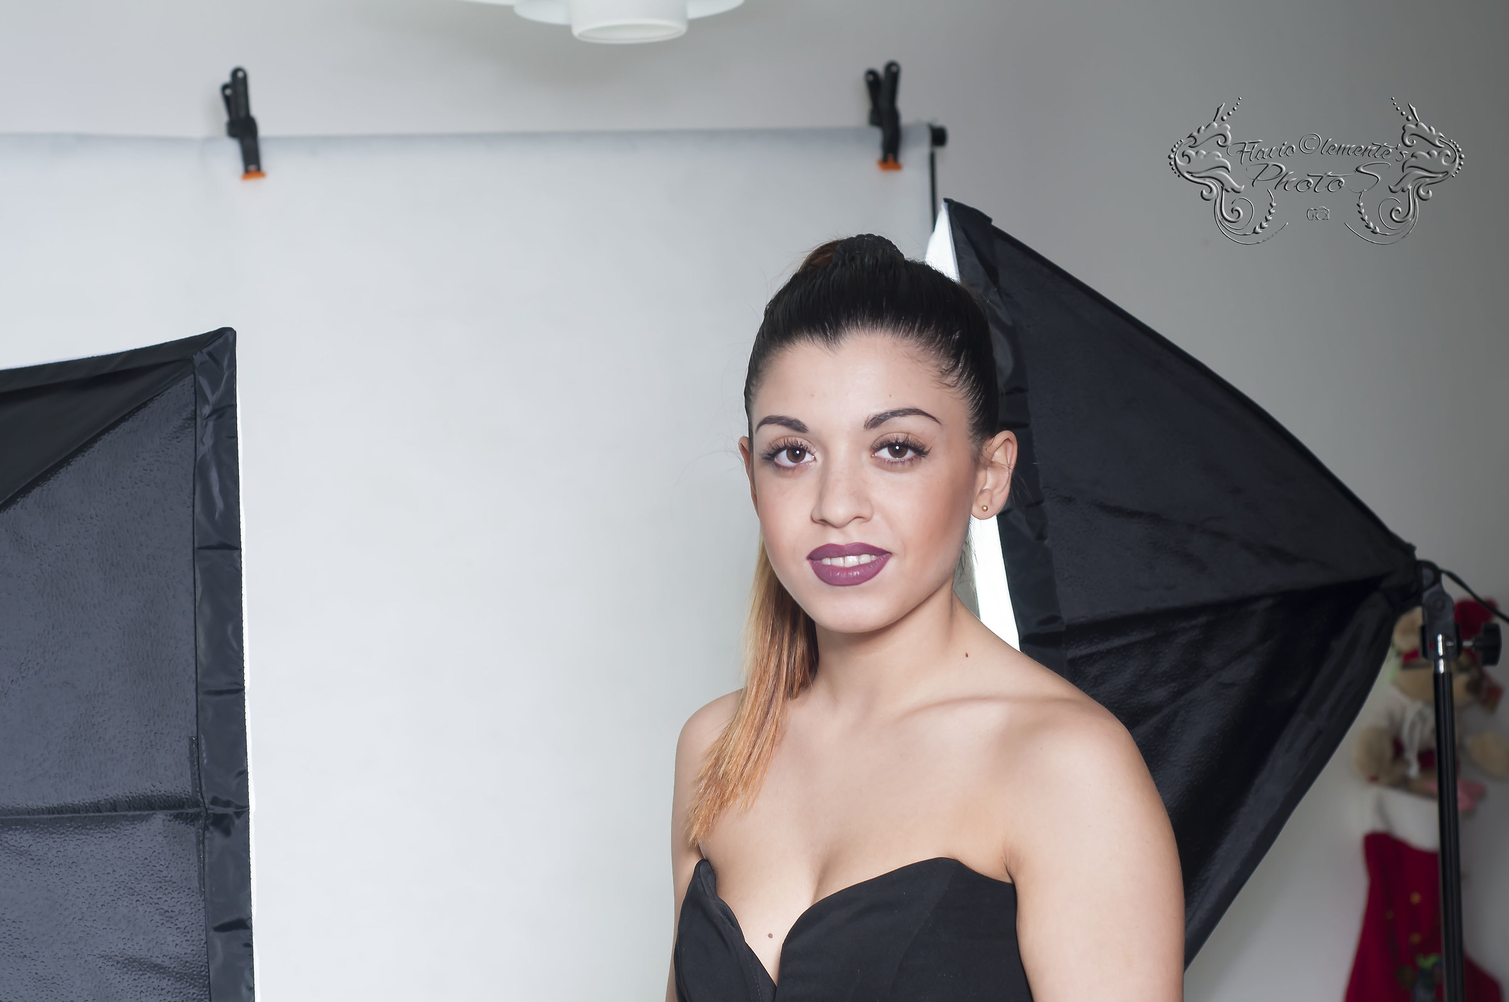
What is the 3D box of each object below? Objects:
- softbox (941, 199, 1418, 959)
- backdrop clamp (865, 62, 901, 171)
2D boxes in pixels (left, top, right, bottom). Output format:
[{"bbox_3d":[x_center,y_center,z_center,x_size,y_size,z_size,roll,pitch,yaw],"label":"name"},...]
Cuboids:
[{"bbox_3d":[0.382,0.093,2.658,0.370,0.700,0.500,-9,-2,1],"label":"softbox"},{"bbox_3d":[0.148,-0.441,3.600,0.030,0.120,0.065,-2,-1,-16],"label":"backdrop clamp"}]

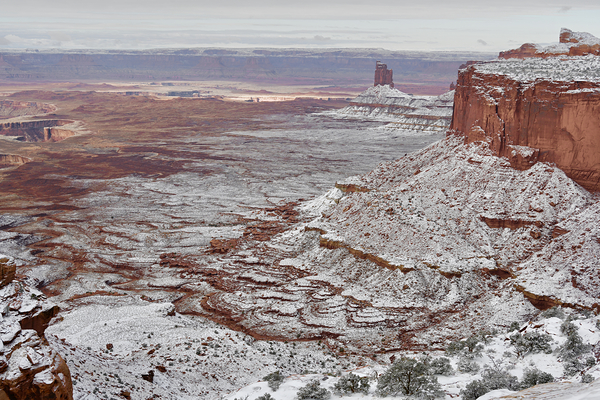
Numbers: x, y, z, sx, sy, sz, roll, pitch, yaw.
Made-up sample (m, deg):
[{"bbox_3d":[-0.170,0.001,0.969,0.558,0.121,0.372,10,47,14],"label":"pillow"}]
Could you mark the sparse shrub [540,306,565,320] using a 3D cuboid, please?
[{"bbox_3d":[26.350,11.845,80.000,2.505,1.429,2.254,0,11,0],"label":"sparse shrub"}]

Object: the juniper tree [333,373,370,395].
[{"bbox_3d":[3.896,13.921,58.000,2.875,1.694,2.588,0,11,0],"label":"juniper tree"}]

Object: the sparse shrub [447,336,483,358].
[{"bbox_3d":[14.465,12.804,67.000,3.321,2.073,2.989,0,11,0],"label":"sparse shrub"}]

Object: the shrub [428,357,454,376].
[{"bbox_3d":[11.444,13.466,62.000,2.103,1.653,1.893,0,11,0],"label":"shrub"}]

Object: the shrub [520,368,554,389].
[{"bbox_3d":[18.589,13.932,60.000,2.661,1.611,2.395,0,11,0],"label":"shrub"}]

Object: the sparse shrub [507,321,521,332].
[{"bbox_3d":[20.888,12.376,75.000,1.370,1.205,1.233,0,11,0],"label":"sparse shrub"}]

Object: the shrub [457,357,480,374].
[{"bbox_3d":[13.738,13.493,62.500,1.957,1.494,1.761,0,11,0],"label":"shrub"}]

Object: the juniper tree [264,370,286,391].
[{"bbox_3d":[-2.074,14.206,60.000,1.722,1.818,1.550,0,11,0],"label":"juniper tree"}]

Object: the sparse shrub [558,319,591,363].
[{"bbox_3d":[23.633,12.053,66.000,2.755,4.102,2.480,0,11,0],"label":"sparse shrub"}]

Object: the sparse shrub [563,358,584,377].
[{"bbox_3d":[21.763,13.368,61.000,1.751,1.567,1.576,0,11,0],"label":"sparse shrub"}]

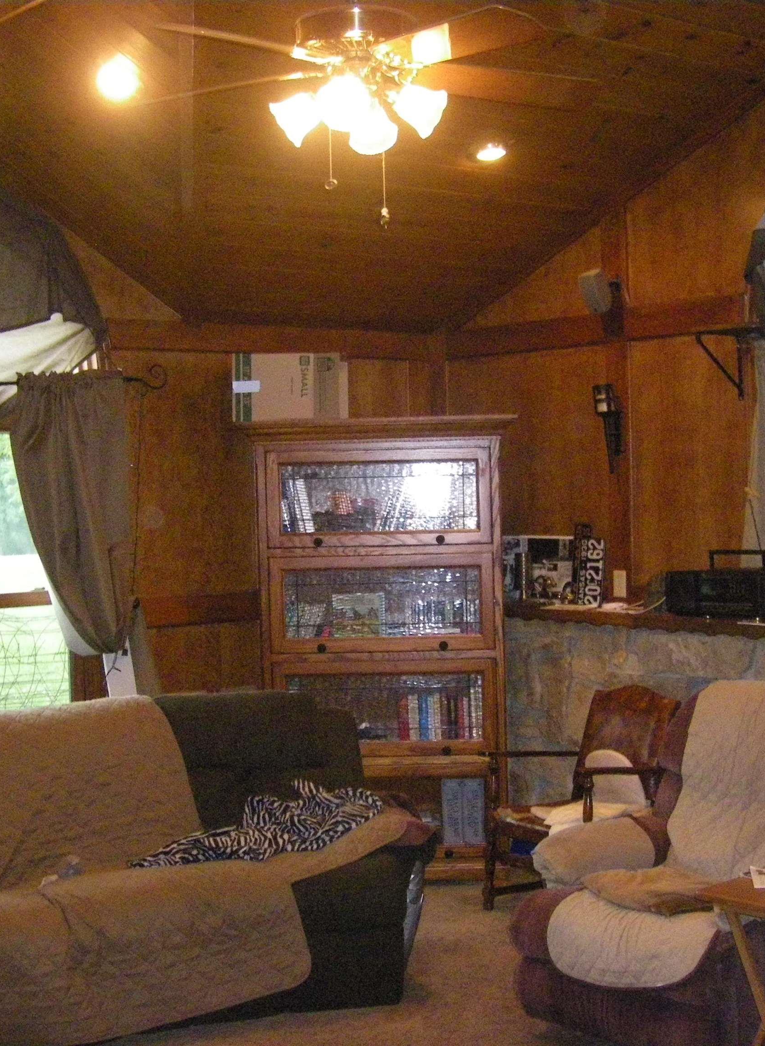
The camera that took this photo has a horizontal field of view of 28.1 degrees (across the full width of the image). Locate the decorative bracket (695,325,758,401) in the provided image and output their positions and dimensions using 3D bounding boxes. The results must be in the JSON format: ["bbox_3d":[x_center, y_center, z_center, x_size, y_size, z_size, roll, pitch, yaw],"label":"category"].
[{"bbox_3d":[1.362,-0.636,6.103,0.320,0.280,0.060,-3,2,-41],"label":"decorative bracket"}]

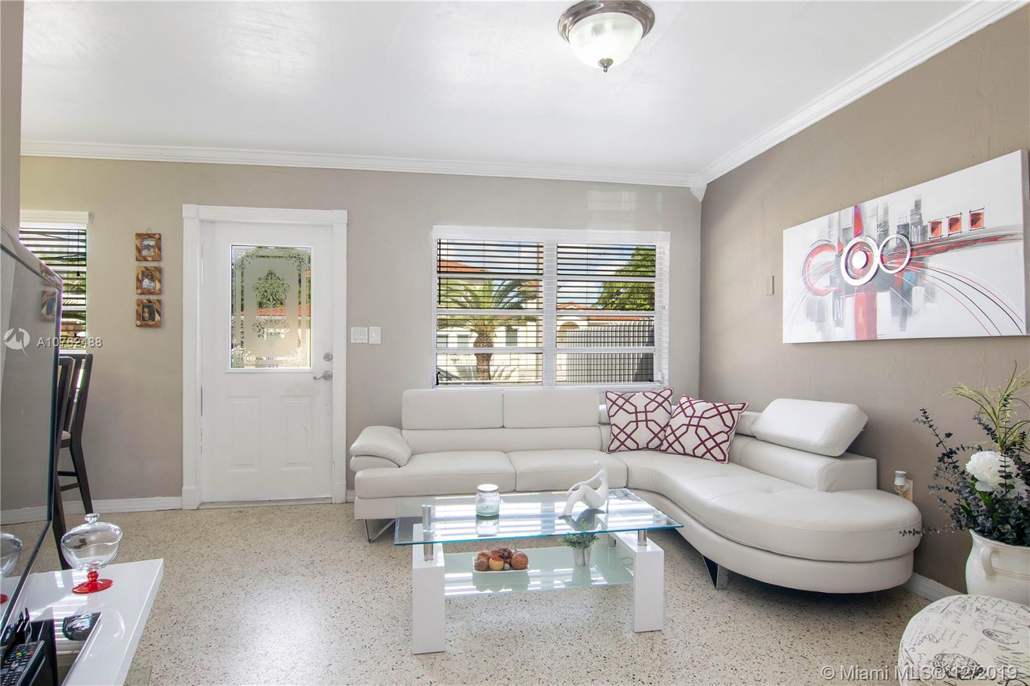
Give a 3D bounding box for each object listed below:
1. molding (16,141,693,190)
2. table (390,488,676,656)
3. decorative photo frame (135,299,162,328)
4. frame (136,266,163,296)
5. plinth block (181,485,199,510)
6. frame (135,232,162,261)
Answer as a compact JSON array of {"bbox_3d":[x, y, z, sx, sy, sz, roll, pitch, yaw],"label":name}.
[{"bbox_3d":[-0.940,-1.306,3.808,4.868,0.080,0.080,0,0,-9],"label":"molding"},{"bbox_3d":[0.070,0.957,2.260,1.135,0.436,0.570,0,0,-10],"label":"table"},{"bbox_3d":[-2.548,-0.208,3.591,0.160,0.196,0.020,0,0,-9],"label":"decorative photo frame"},{"bbox_3d":[-2.547,-0.434,3.591,0.158,0.197,0.020,0,0,-9],"label":"frame"},{"bbox_3d":[-2.283,1.089,3.630,0.105,0.168,0.028,0,1,-8],"label":"plinth block"},{"bbox_3d":[-2.550,-0.664,3.591,0.162,0.196,0.020,0,0,-9],"label":"frame"}]

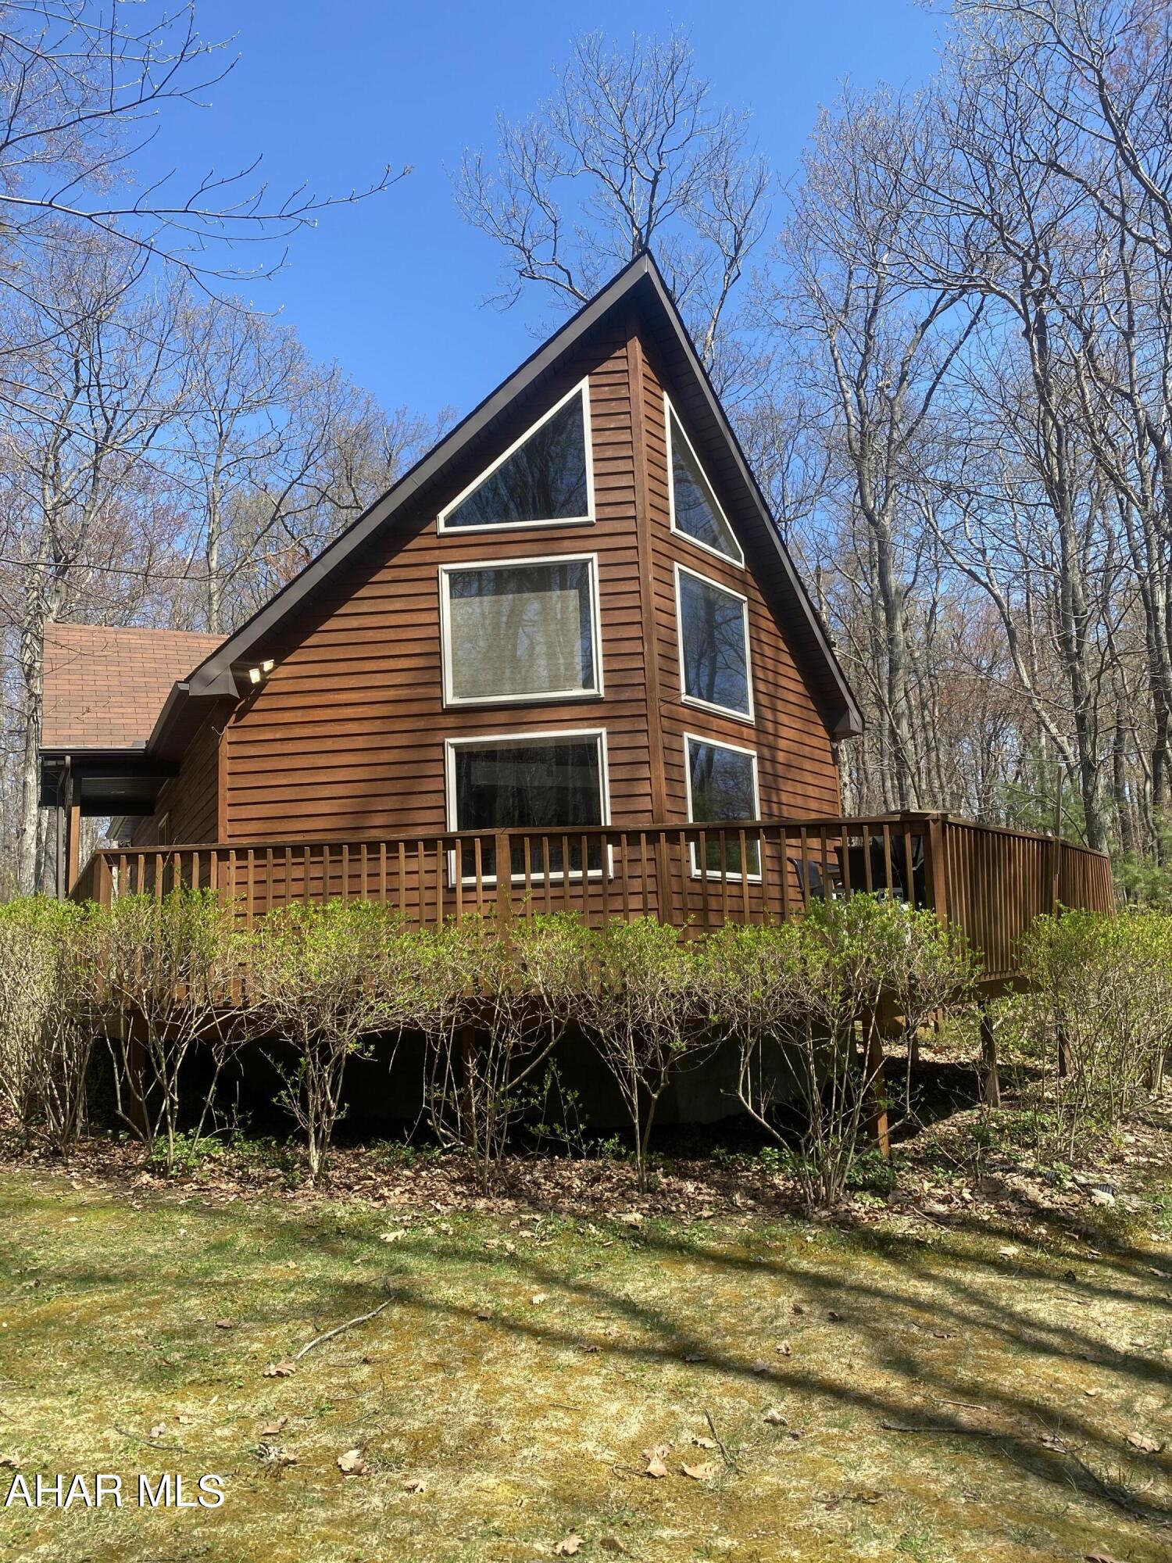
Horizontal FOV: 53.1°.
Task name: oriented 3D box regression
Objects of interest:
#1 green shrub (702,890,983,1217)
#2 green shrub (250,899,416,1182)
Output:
[{"bbox_3d":[1.425,1.504,6.603,1.420,1.697,1.250,-4,-8,11],"label":"green shrub"},{"bbox_3d":[-1.576,1.592,7.314,1.000,1.709,1.000,-1,-8,-12],"label":"green shrub"}]

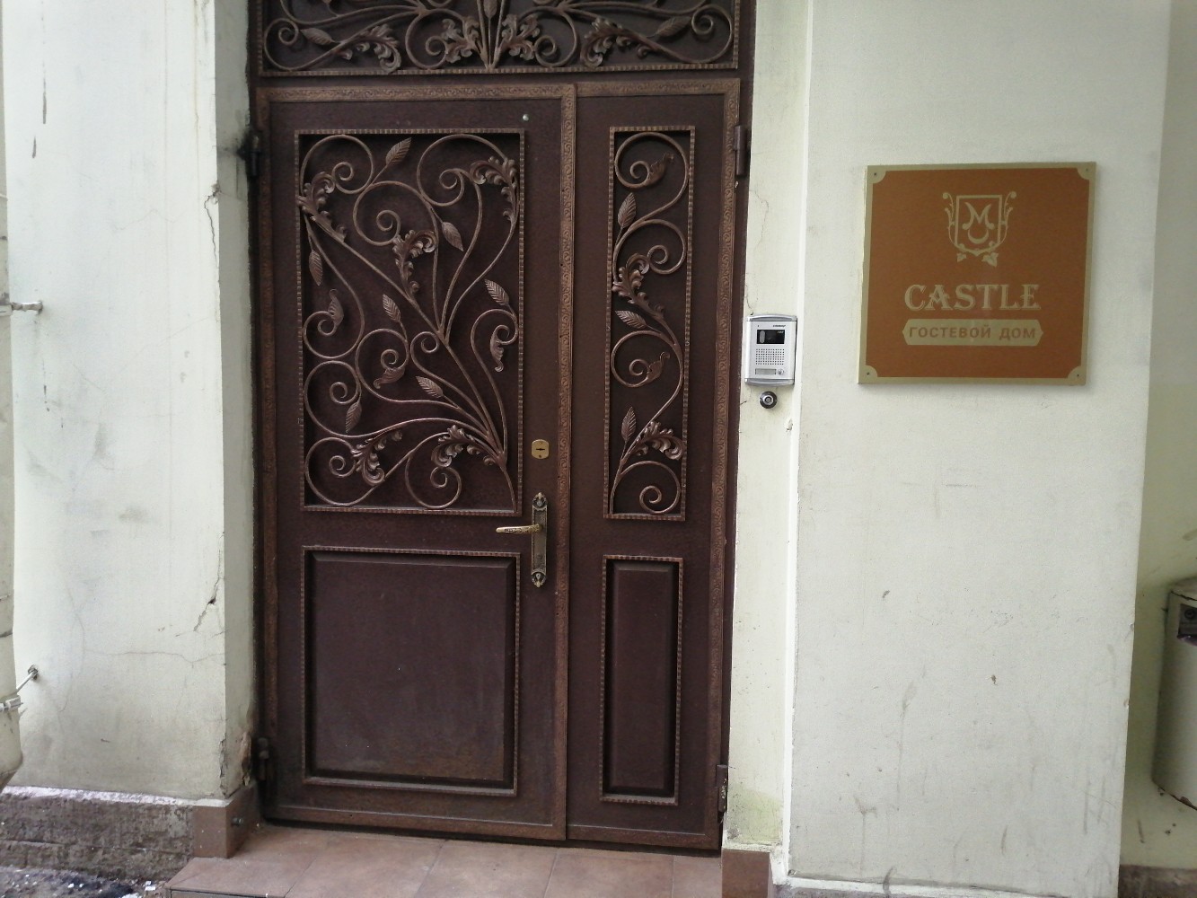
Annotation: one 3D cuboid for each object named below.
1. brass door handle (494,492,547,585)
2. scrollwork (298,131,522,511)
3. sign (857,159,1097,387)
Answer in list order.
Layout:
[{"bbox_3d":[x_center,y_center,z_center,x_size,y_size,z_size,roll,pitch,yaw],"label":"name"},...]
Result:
[{"bbox_3d":[-0.214,0.258,2.607,0.136,0.269,0.060,1,4,6],"label":"brass door handle"},{"bbox_3d":[-0.529,-0.355,2.622,0.645,1.050,0.040,1,4,6],"label":"scrollwork"},{"bbox_3d":[0.842,-0.388,2.089,0.488,0.486,0.020,1,4,7],"label":"sign"}]

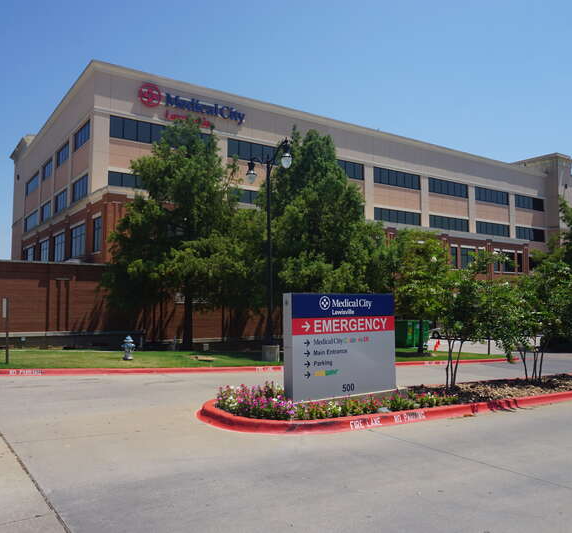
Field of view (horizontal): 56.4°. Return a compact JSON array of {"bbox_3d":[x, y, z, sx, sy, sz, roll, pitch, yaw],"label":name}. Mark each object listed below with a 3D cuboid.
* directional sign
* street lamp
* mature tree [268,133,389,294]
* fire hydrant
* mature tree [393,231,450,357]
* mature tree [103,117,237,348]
[{"bbox_3d":[0.959,1.296,8.937,2.222,1.666,0.250,3,-4,-34],"label":"directional sign"},{"bbox_3d":[-0.550,-0.664,17.527,0.420,7.000,2.500,3,-4,-35],"label":"street lamp"},{"bbox_3d":[2.005,-1.377,25.202,5.500,10.475,5.500,0,-3,0],"label":"mature tree"},{"bbox_3d":[-4.803,2.450,16.183,0.420,0.768,0.400,3,-4,-35],"label":"fire hydrant"},{"bbox_3d":[6.074,1.105,24.219,2.750,5.514,2.750,0,-3,0],"label":"mature tree"},{"bbox_3d":[-4.781,-1.523,23.000,5.400,10.090,5.400,3,-4,-35],"label":"mature tree"}]

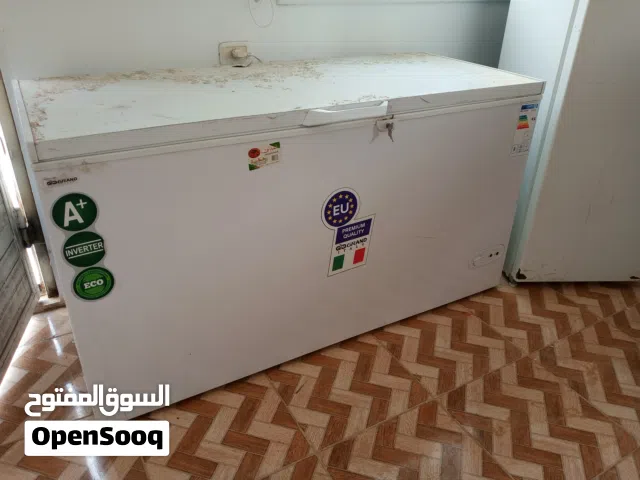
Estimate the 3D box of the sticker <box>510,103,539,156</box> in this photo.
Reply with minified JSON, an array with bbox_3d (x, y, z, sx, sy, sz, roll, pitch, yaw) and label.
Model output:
[{"bbox_3d":[0.799,-0.429,1.880,0.111,0.214,0.008,-14,33,-27],"label":"sticker"}]

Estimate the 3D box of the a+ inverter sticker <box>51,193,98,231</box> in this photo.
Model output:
[{"bbox_3d":[-0.582,-0.065,1.145,0.099,0.099,0.008,-14,33,-27],"label":"a+ inverter sticker"}]

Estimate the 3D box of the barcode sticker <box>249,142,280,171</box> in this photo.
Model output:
[{"bbox_3d":[-0.154,-0.233,1.341,0.094,0.058,0.008,-14,33,-27],"label":"barcode sticker"}]

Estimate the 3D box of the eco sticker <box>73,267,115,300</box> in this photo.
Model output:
[{"bbox_3d":[-0.584,0.115,1.247,0.100,0.100,0.008,-14,33,-27],"label":"eco sticker"}]

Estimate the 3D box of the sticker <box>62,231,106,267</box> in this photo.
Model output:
[{"bbox_3d":[-0.584,0.025,1.195,0.098,0.098,0.008,-14,33,-27],"label":"sticker"}]

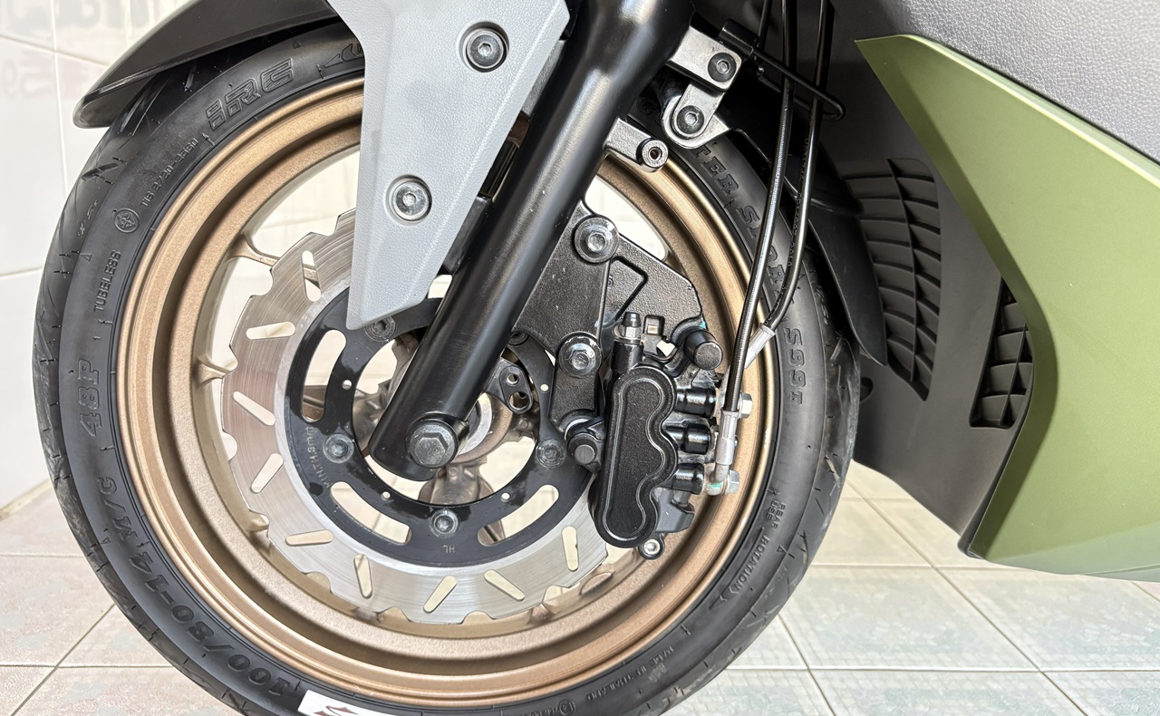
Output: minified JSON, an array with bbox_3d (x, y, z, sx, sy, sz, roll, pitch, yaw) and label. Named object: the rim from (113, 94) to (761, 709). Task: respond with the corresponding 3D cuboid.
[{"bbox_3d":[-0.077,0.024,0.550,0.384,0.384,0.083,2,11,-3],"label":"rim"}]

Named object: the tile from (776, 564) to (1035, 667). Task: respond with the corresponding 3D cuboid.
[{"bbox_3d":[0.286,0.248,0.833,0.200,0.010,0.200,2,12,-4],"label":"tile"}]

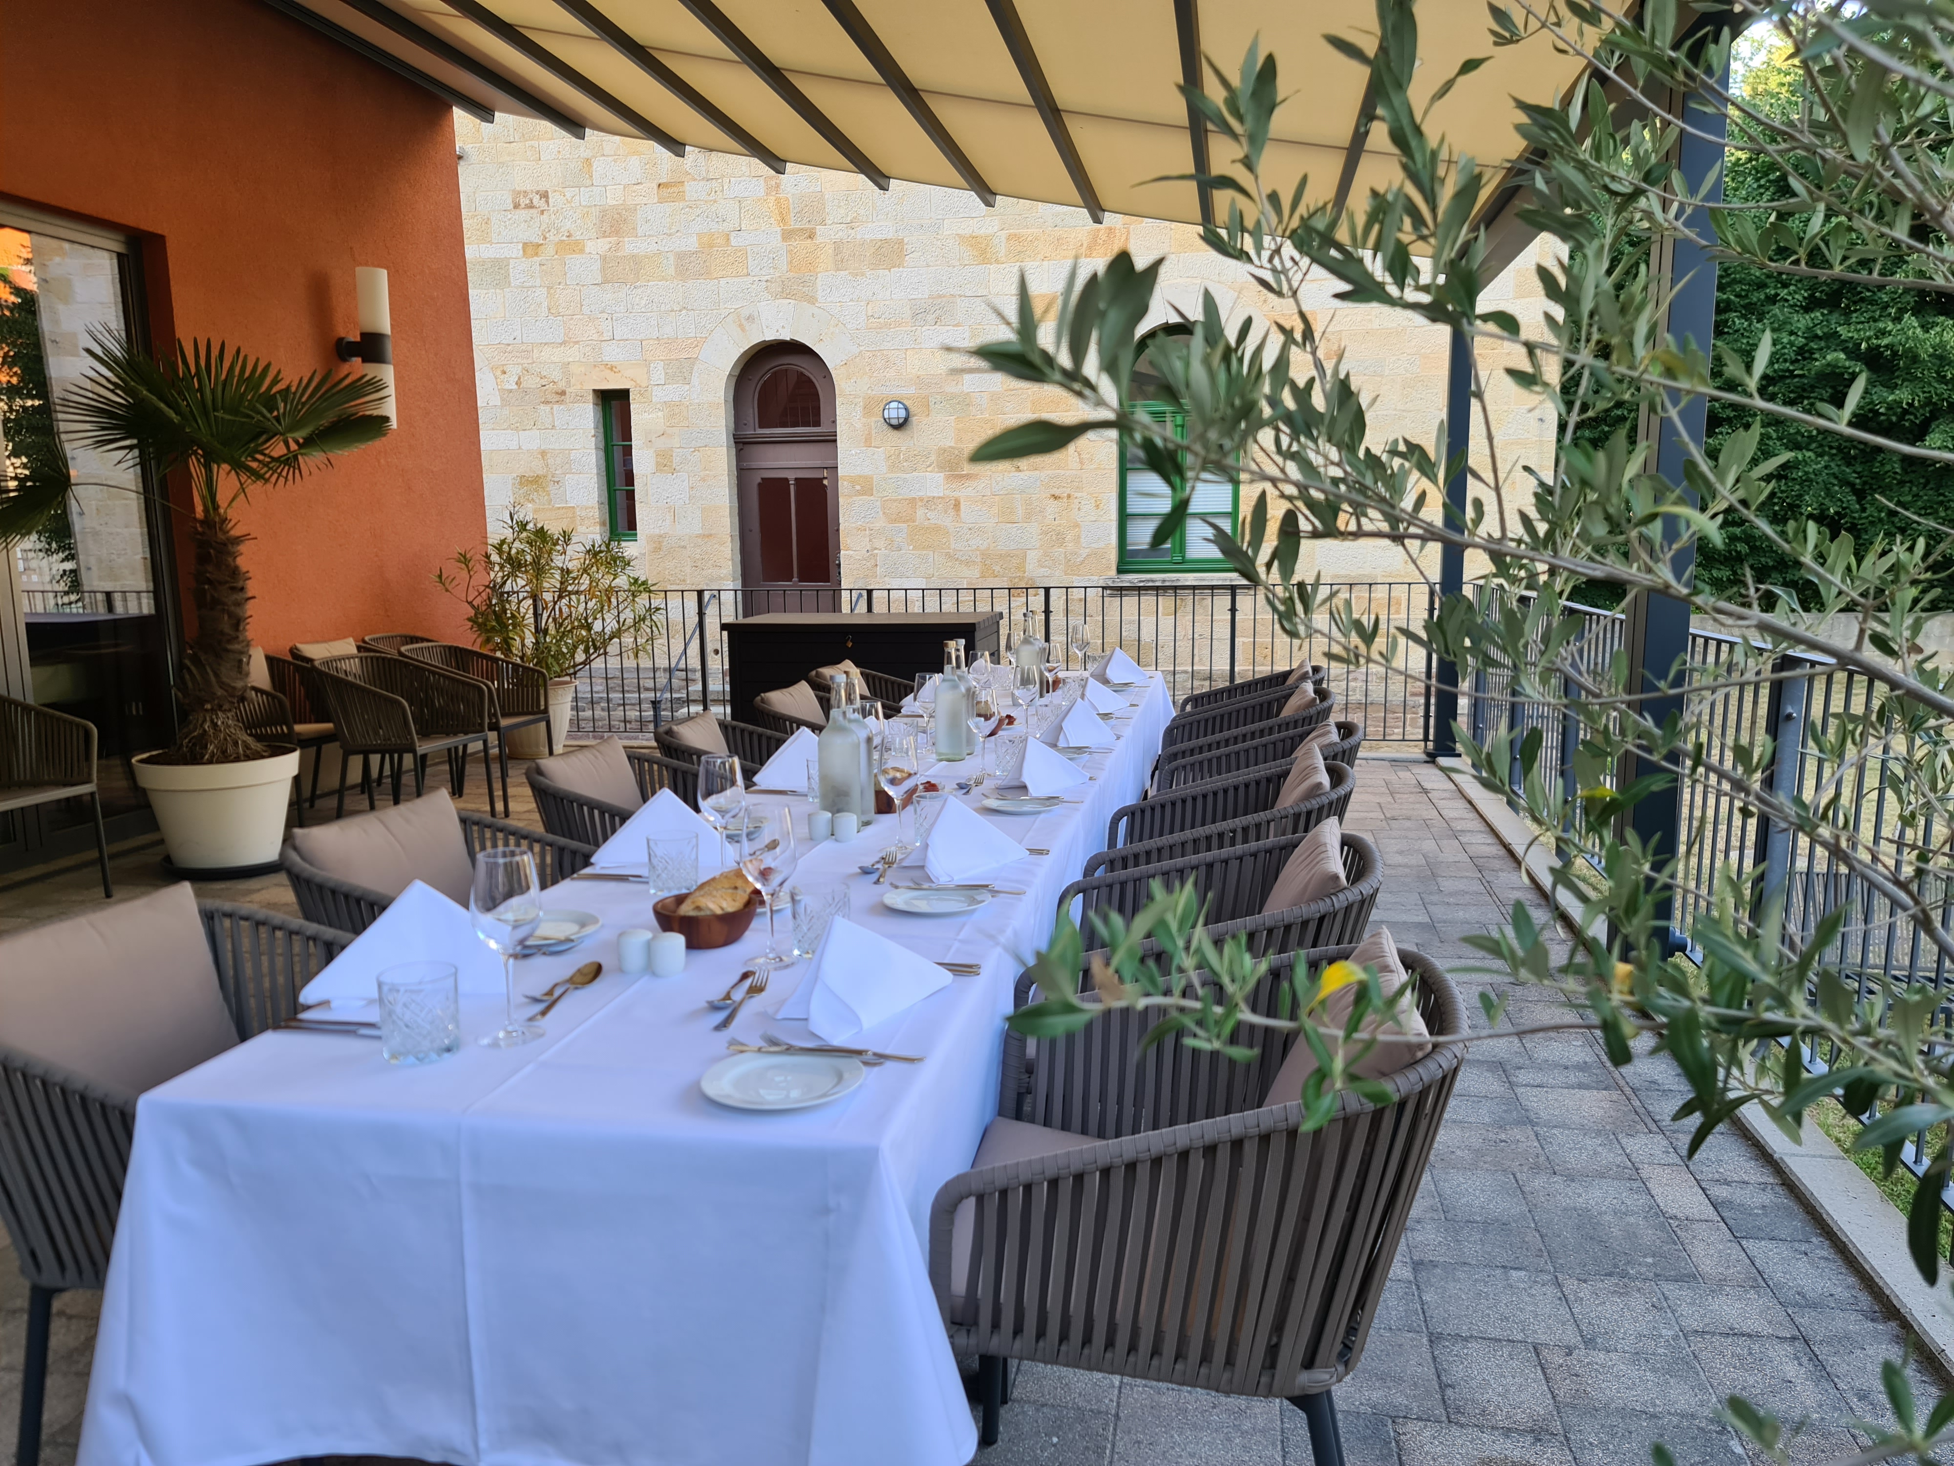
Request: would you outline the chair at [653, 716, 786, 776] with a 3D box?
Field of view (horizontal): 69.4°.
[{"bbox_3d":[-0.609,0.360,4.080,0.625,0.800,0.600,0,8,7],"label":"chair"}]

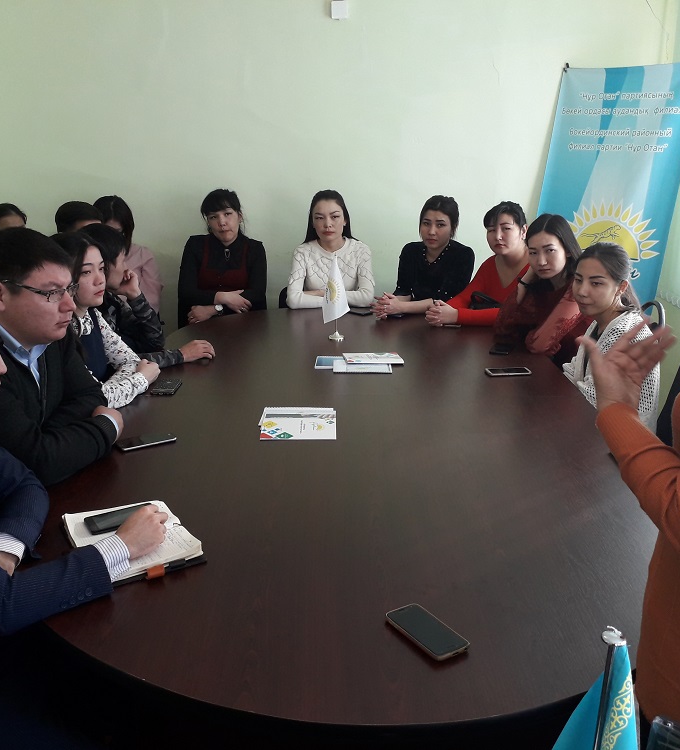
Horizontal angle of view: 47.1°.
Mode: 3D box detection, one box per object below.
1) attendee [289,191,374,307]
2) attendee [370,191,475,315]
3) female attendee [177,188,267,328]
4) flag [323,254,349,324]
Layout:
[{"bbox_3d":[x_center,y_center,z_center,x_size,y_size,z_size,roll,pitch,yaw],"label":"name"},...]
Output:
[{"bbox_3d":[-0.046,-0.231,3.844,0.460,1.317,0.680,0,16,-1],"label":"attendee"},{"bbox_3d":[0.430,-0.201,3.791,0.480,1.294,0.680,5,17,16],"label":"attendee"},{"bbox_3d":[-0.506,-0.161,3.574,0.470,1.327,0.680,-4,16,-14],"label":"female attendee"},{"bbox_3d":[-0.016,-0.332,3.180,0.115,0.317,0.080,4,16,14],"label":"flag"}]

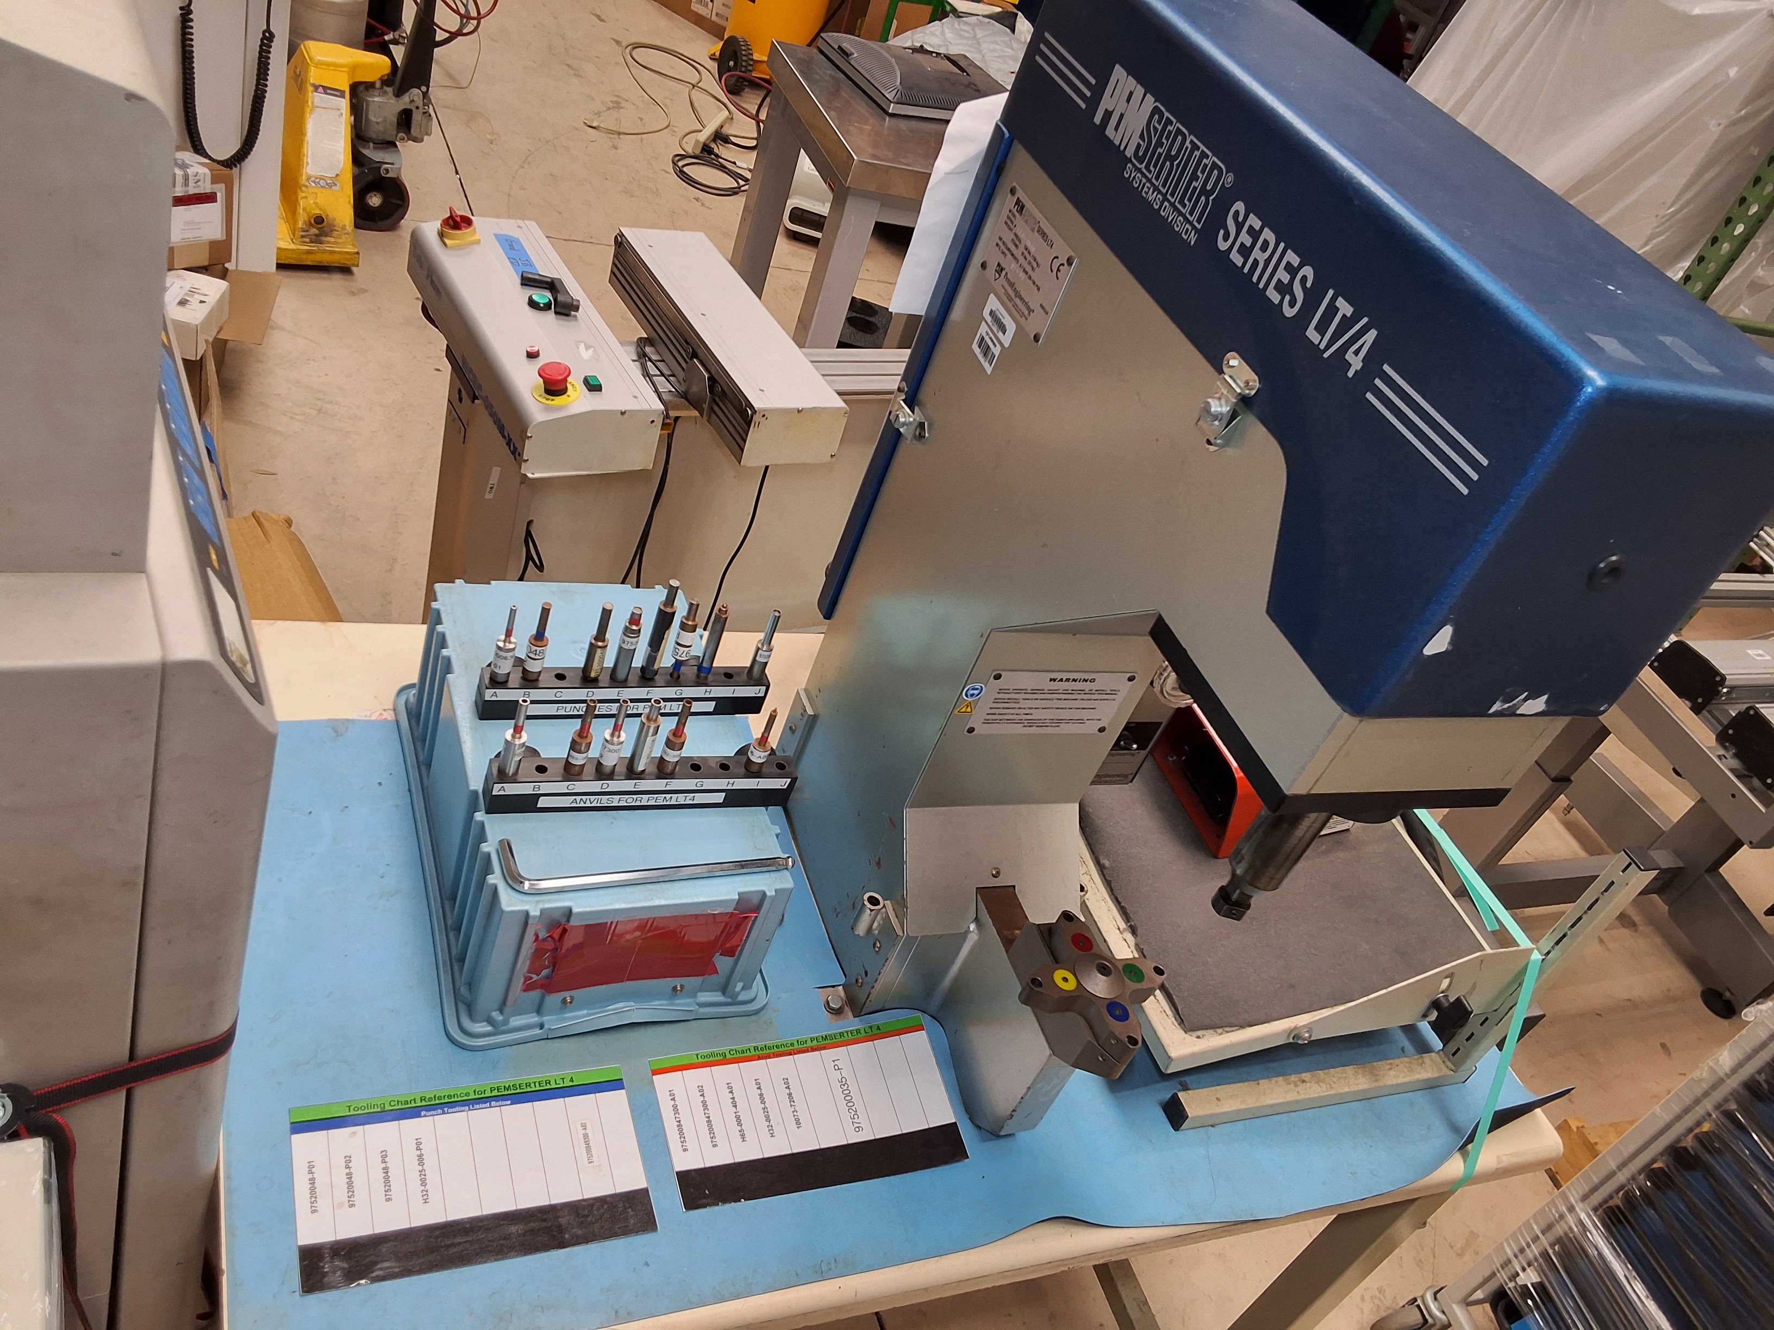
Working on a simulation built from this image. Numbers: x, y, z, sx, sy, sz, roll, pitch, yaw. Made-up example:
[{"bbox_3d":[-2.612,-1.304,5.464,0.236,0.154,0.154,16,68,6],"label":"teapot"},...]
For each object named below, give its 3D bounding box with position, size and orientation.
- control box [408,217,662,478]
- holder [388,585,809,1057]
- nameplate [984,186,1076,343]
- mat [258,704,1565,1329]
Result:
[{"bbox_3d":[-0.466,-0.425,1.871,0.177,0.095,0.446,-9,49,-34],"label":"control box"},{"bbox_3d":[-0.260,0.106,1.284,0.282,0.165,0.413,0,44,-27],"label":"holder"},{"bbox_3d":[0.101,-0.292,1.046,0.003,0.070,0.115,0,44,-27],"label":"nameplate"},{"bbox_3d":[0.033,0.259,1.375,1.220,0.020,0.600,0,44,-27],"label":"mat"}]

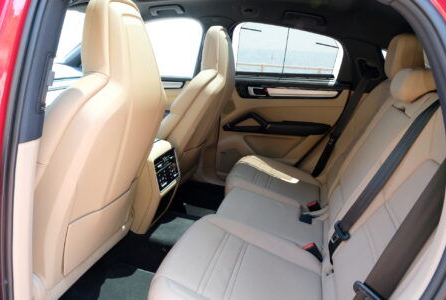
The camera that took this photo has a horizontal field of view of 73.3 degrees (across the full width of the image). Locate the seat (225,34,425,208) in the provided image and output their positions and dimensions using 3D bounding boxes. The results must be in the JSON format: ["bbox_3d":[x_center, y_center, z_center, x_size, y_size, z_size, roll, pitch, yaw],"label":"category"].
[{"bbox_3d":[0.479,-0.120,1.562,0.850,0.920,0.550,7,19,15],"label":"seat"}]

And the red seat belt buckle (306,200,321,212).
[{"bbox_3d":[0.453,0.278,1.477,0.045,0.065,0.028,-20,10,22],"label":"red seat belt buckle"}]

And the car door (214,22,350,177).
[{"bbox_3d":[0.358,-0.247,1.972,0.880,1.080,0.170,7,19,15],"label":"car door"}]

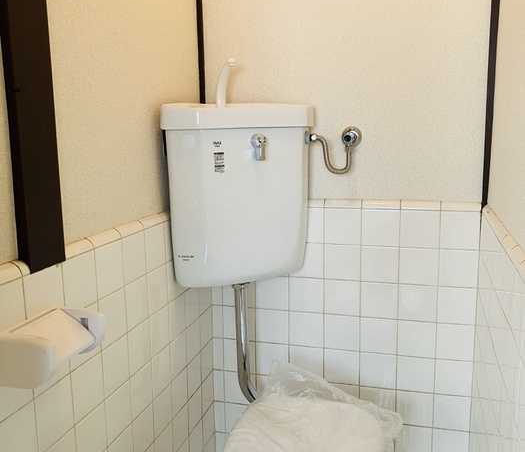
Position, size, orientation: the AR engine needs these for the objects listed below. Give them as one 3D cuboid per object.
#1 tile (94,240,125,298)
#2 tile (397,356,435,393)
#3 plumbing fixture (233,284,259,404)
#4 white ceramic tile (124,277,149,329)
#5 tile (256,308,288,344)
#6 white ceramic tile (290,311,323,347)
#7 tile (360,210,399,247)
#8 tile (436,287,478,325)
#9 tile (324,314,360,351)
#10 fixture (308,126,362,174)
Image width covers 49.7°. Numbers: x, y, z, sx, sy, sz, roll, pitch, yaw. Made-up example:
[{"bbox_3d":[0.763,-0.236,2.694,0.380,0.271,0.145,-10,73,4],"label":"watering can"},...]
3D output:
[{"bbox_3d":[-0.320,0.087,1.176,0.008,0.105,0.105,2,10,15],"label":"tile"},{"bbox_3d":[0.452,0.437,1.674,0.106,0.106,0.009,2,10,15],"label":"tile"},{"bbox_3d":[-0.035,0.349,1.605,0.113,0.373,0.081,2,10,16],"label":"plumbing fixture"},{"bbox_3d":[-0.291,0.174,1.296,0.008,0.105,0.105,2,10,15],"label":"white ceramic tile"},{"bbox_3d":[0.030,0.309,1.747,0.105,0.105,0.008,2,10,15],"label":"tile"},{"bbox_3d":[0.134,0.313,1.718,0.105,0.105,0.008,2,10,15],"label":"white ceramic tile"},{"bbox_3d":[0.342,0.006,1.623,0.106,0.106,0.008,2,10,16],"label":"tile"},{"bbox_3d":[0.549,0.224,1.599,0.103,0.106,0.008,2,10,16],"label":"tile"},{"bbox_3d":[0.239,0.318,1.693,0.105,0.105,0.009,2,10,16],"label":"tile"},{"bbox_3d":[0.201,-0.213,1.589,0.145,0.129,0.067,2,10,15],"label":"fixture"}]

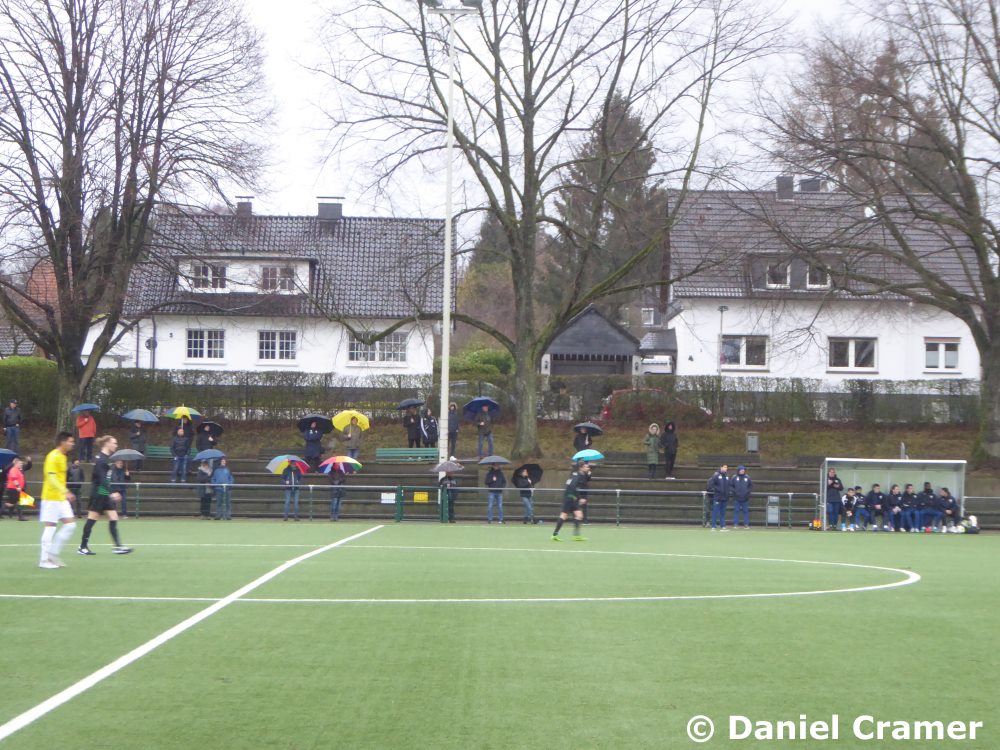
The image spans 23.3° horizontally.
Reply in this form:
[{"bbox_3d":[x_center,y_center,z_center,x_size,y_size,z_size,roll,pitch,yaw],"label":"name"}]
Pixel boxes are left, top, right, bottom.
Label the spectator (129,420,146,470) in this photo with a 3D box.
[{"bbox_3d":[-11.308,2.215,75.800,0.520,1.587,0.420,1,-2,-8],"label":"spectator"}]

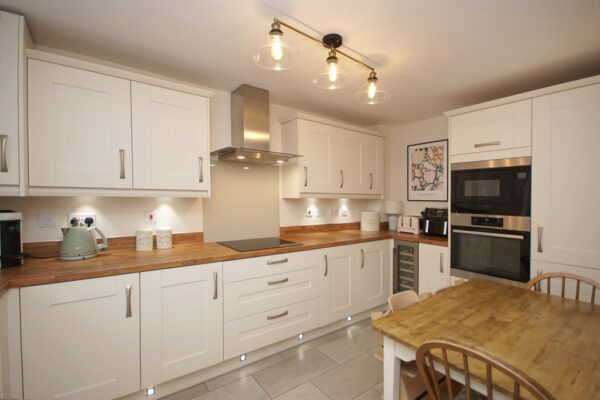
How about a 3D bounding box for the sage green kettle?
[{"bbox_3d":[-1.469,0.270,1.716,0.242,0.245,0.170,0,0,-37],"label":"sage green kettle"}]

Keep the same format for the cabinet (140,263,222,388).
[{"bbox_3d":[-0.925,0.805,1.912,0.503,0.719,0.580,0,0,-34],"label":"cabinet"}]

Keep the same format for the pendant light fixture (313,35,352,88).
[{"bbox_3d":[0.212,-0.913,1.630,0.250,0.300,0.250,0,0,0],"label":"pendant light fixture"}]

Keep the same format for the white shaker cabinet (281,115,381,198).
[{"bbox_3d":[0.438,-0.427,2.941,1.295,0.830,0.370,0,0,-34],"label":"white shaker cabinet"}]

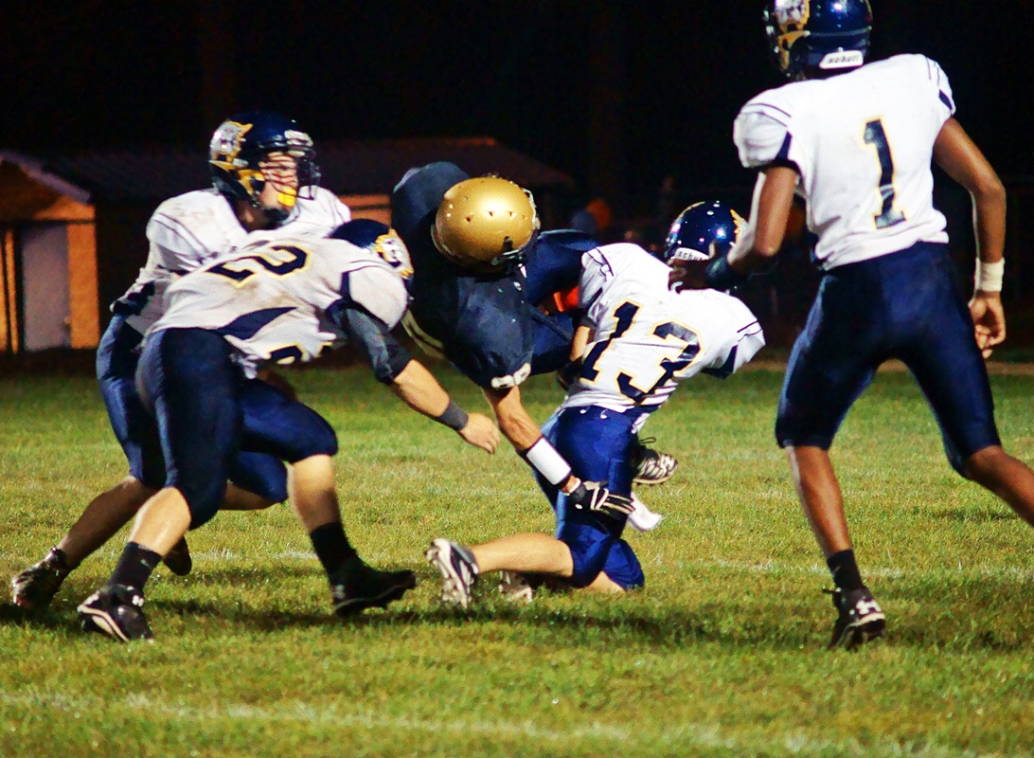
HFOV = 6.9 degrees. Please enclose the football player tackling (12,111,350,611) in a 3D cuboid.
[{"bbox_3d":[-0.897,-0.050,23.100,0.920,1.340,0.650,-1,1,30],"label":"football player tackling"}]

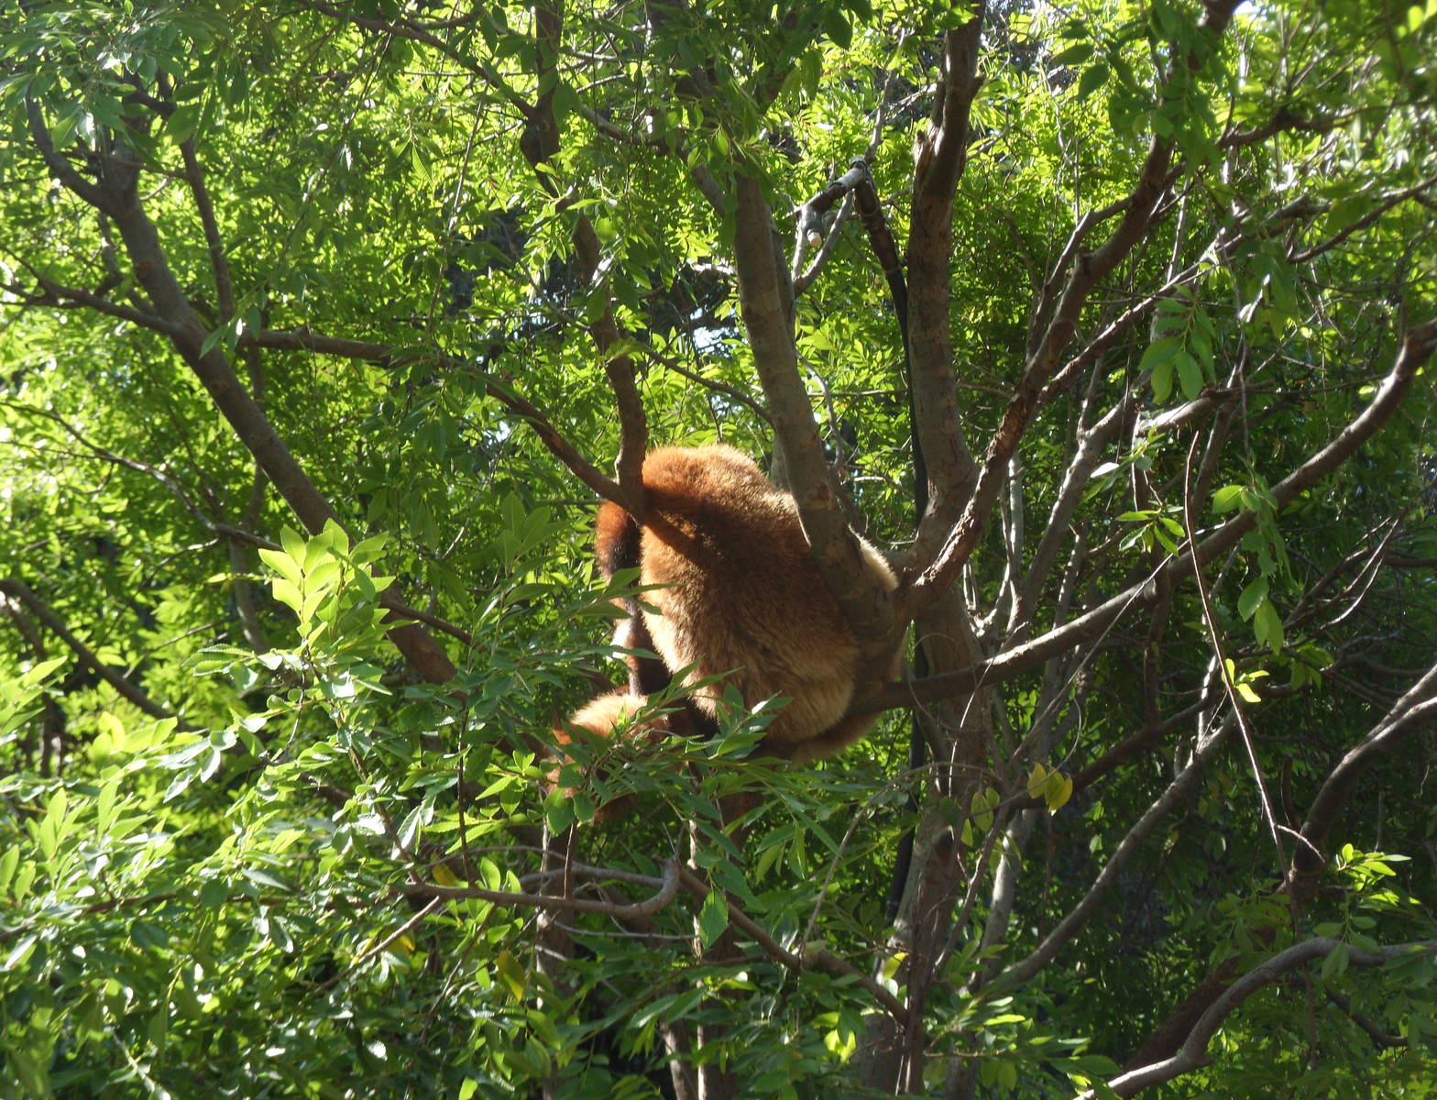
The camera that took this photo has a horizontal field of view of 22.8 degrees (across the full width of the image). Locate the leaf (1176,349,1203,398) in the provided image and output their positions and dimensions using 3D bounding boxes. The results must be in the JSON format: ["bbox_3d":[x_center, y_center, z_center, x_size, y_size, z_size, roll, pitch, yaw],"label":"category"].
[{"bbox_3d":[0.795,-0.297,6.000,0.042,0.085,0.014,-18,-5,5],"label":"leaf"}]

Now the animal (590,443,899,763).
[{"bbox_3d":[0.047,0.095,6.400,0.460,0.560,0.440,4,-8,-27],"label":"animal"}]

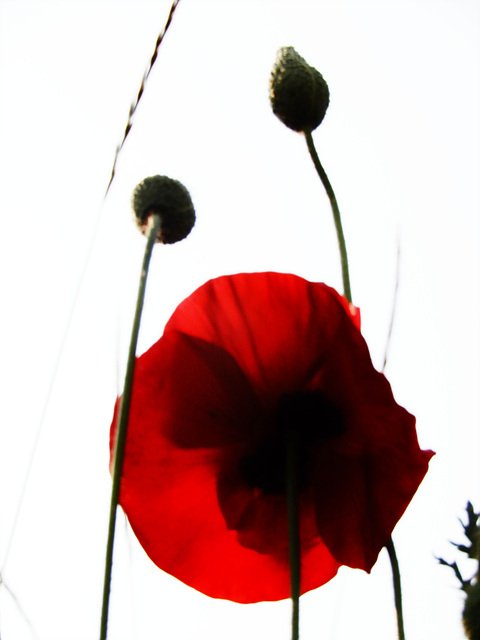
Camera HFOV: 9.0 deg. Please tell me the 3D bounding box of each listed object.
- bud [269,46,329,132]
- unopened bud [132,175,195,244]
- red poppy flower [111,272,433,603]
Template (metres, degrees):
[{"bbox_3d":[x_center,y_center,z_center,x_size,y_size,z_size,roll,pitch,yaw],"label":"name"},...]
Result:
[{"bbox_3d":[0.014,-0.055,0.730,0.014,0.022,0.014,-13,-30,0],"label":"bud"},{"bbox_3d":[-0.017,-0.025,0.680,0.014,0.021,0.014,0,-69,15],"label":"unopened bud"},{"bbox_3d":[0.007,0.027,0.690,0.073,0.038,0.073,0,-69,-6],"label":"red poppy flower"}]

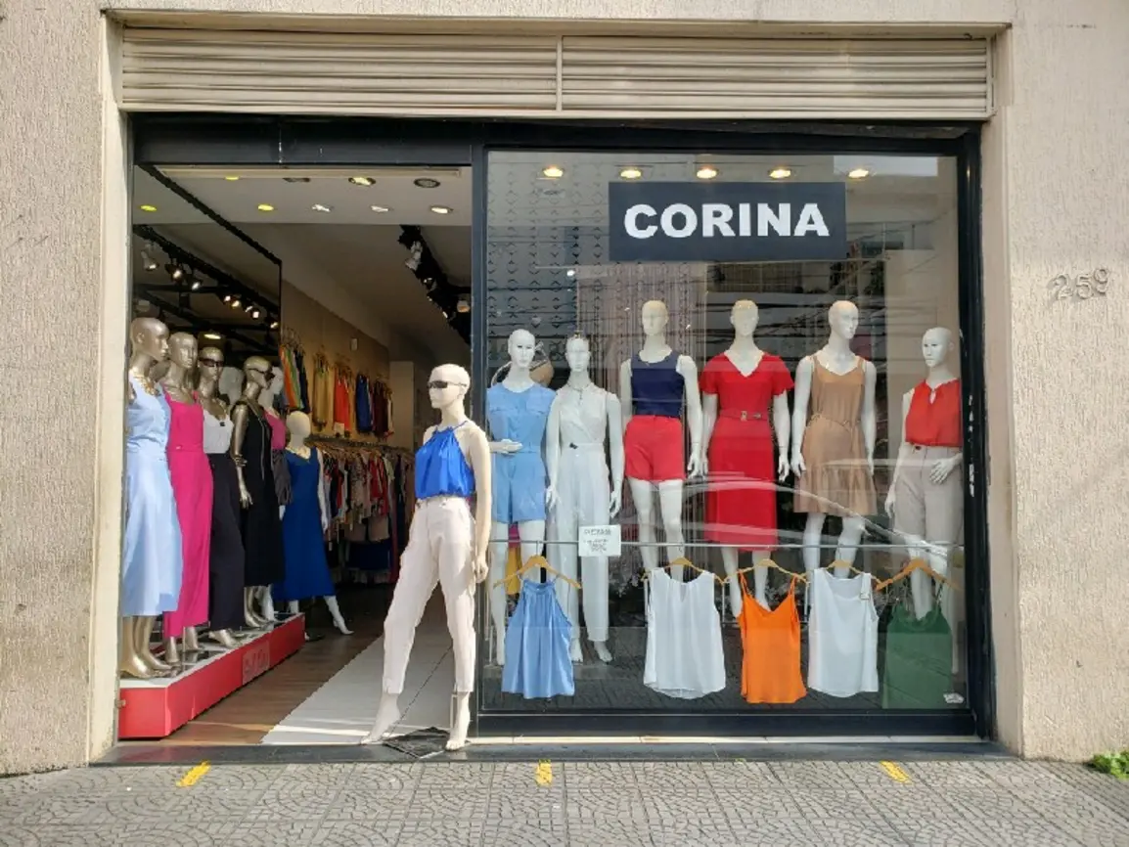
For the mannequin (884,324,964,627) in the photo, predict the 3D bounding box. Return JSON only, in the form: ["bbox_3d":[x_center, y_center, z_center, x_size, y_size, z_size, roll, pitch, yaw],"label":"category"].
[{"bbox_3d":[1.905,0.397,4.446,0.460,1.815,0.380,-2,-3,28],"label":"mannequin"}]

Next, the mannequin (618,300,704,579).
[{"bbox_3d":[0.553,0.190,4.816,0.450,1.800,0.340,-1,-3,16],"label":"mannequin"}]

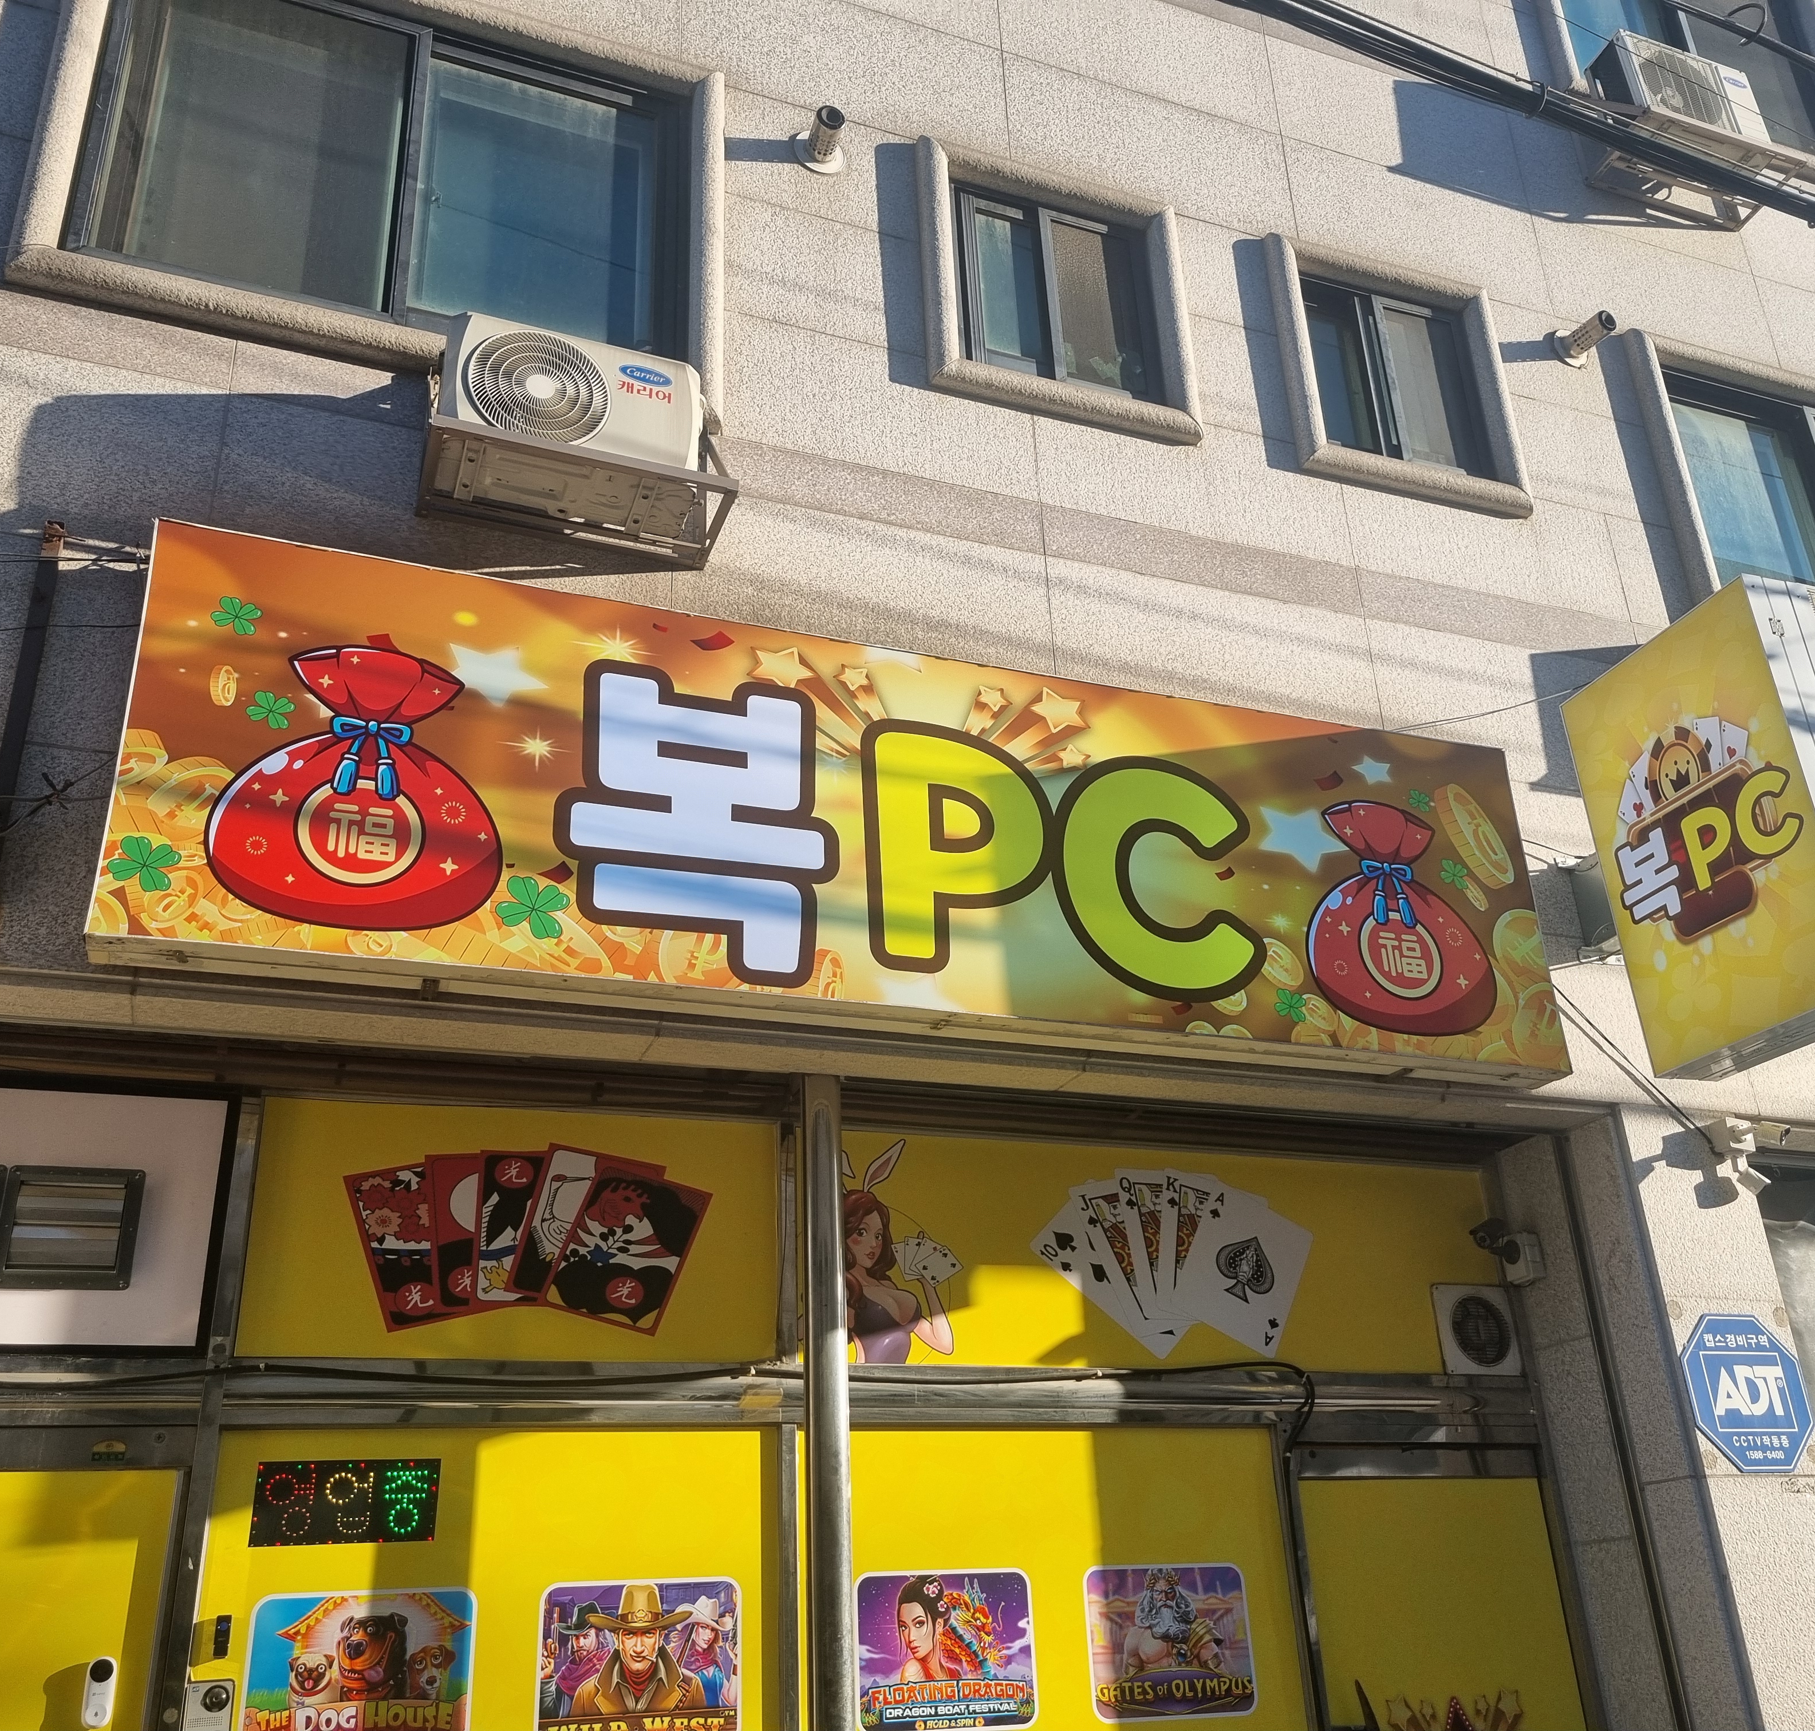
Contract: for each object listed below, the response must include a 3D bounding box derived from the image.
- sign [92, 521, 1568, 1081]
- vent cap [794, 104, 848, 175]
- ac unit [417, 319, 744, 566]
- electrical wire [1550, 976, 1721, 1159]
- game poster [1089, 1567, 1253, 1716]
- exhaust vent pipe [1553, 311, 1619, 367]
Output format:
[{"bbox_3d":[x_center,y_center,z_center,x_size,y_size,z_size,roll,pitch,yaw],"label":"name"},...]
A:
[{"bbox_3d":[0.025,-0.092,5.094,4.275,1.189,0.170,7,-27,-19],"label":"sign"},{"bbox_3d":[-0.295,-2.647,6.282,0.189,0.189,0.172,7,-27,-19],"label":"vent cap"},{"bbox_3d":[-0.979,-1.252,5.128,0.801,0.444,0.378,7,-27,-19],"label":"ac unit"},{"bbox_3d":[2.443,0.674,5.820,0.537,0.590,0.070,7,-27,-19],"label":"electrical wire"},{"bbox_3d":[0.786,2.309,5.165,0.548,0.416,0.013,7,-27,-19],"label":"game poster"},{"bbox_3d":[2.900,-2.261,7.364,0.185,0.185,0.220,7,-27,-19],"label":"exhaust vent pipe"}]

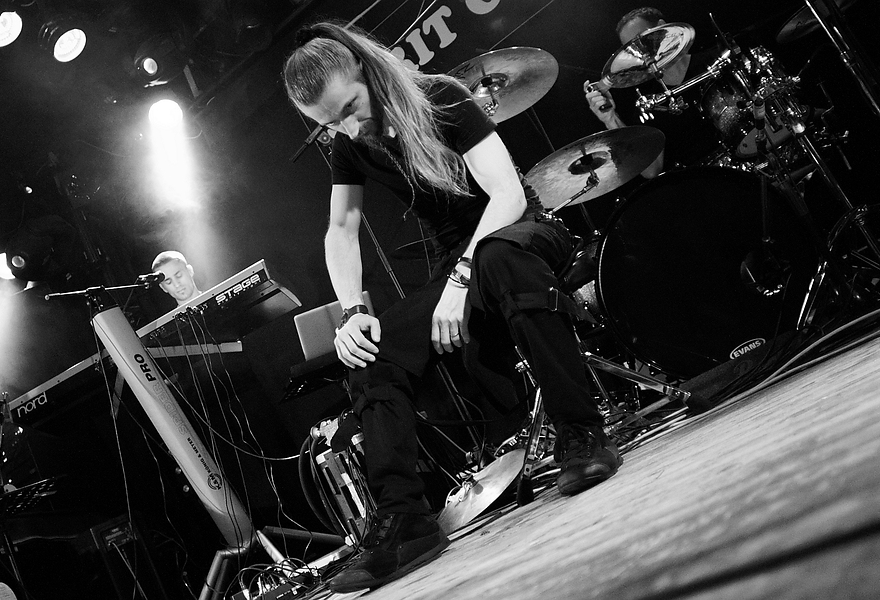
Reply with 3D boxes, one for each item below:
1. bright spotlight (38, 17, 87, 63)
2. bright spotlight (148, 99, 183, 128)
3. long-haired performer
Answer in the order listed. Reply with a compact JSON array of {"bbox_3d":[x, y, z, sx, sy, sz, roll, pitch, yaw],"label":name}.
[{"bbox_3d":[-2.075,-1.442,4.128,0.210,0.240,0.210,-54,-22,17],"label":"bright spotlight"},{"bbox_3d":[-1.764,-1.242,4.803,0.210,0.240,0.210,-25,-41,0],"label":"bright spotlight"},{"bbox_3d":[0.006,-0.081,1.784,0.660,1.140,0.760,-31,-14,27],"label":"long-haired performer"}]

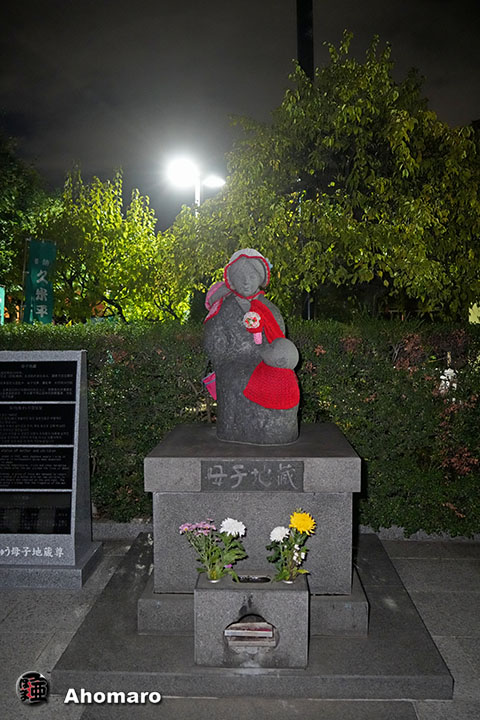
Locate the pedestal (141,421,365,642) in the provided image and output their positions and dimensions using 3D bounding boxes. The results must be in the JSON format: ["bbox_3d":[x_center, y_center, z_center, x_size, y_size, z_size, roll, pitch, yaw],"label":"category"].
[{"bbox_3d":[0.075,0.784,3.090,0.982,0.763,1.059,0,3,3],"label":"pedestal"}]

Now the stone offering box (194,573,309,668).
[{"bbox_3d":[0.050,1.041,2.429,0.440,0.307,0.199,0,3,3],"label":"stone offering box"}]

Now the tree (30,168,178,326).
[{"bbox_3d":[-2.014,-0.916,9.083,2.100,3.826,2.100,0,3,3],"label":"tree"}]

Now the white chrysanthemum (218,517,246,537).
[{"bbox_3d":[-0.030,0.672,2.420,0.105,0.071,0.100,0,3,3],"label":"white chrysanthemum"}]

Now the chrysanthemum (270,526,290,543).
[{"bbox_3d":[0.163,0.701,2.412,0.080,0.058,0.075,0,3,3],"label":"chrysanthemum"}]

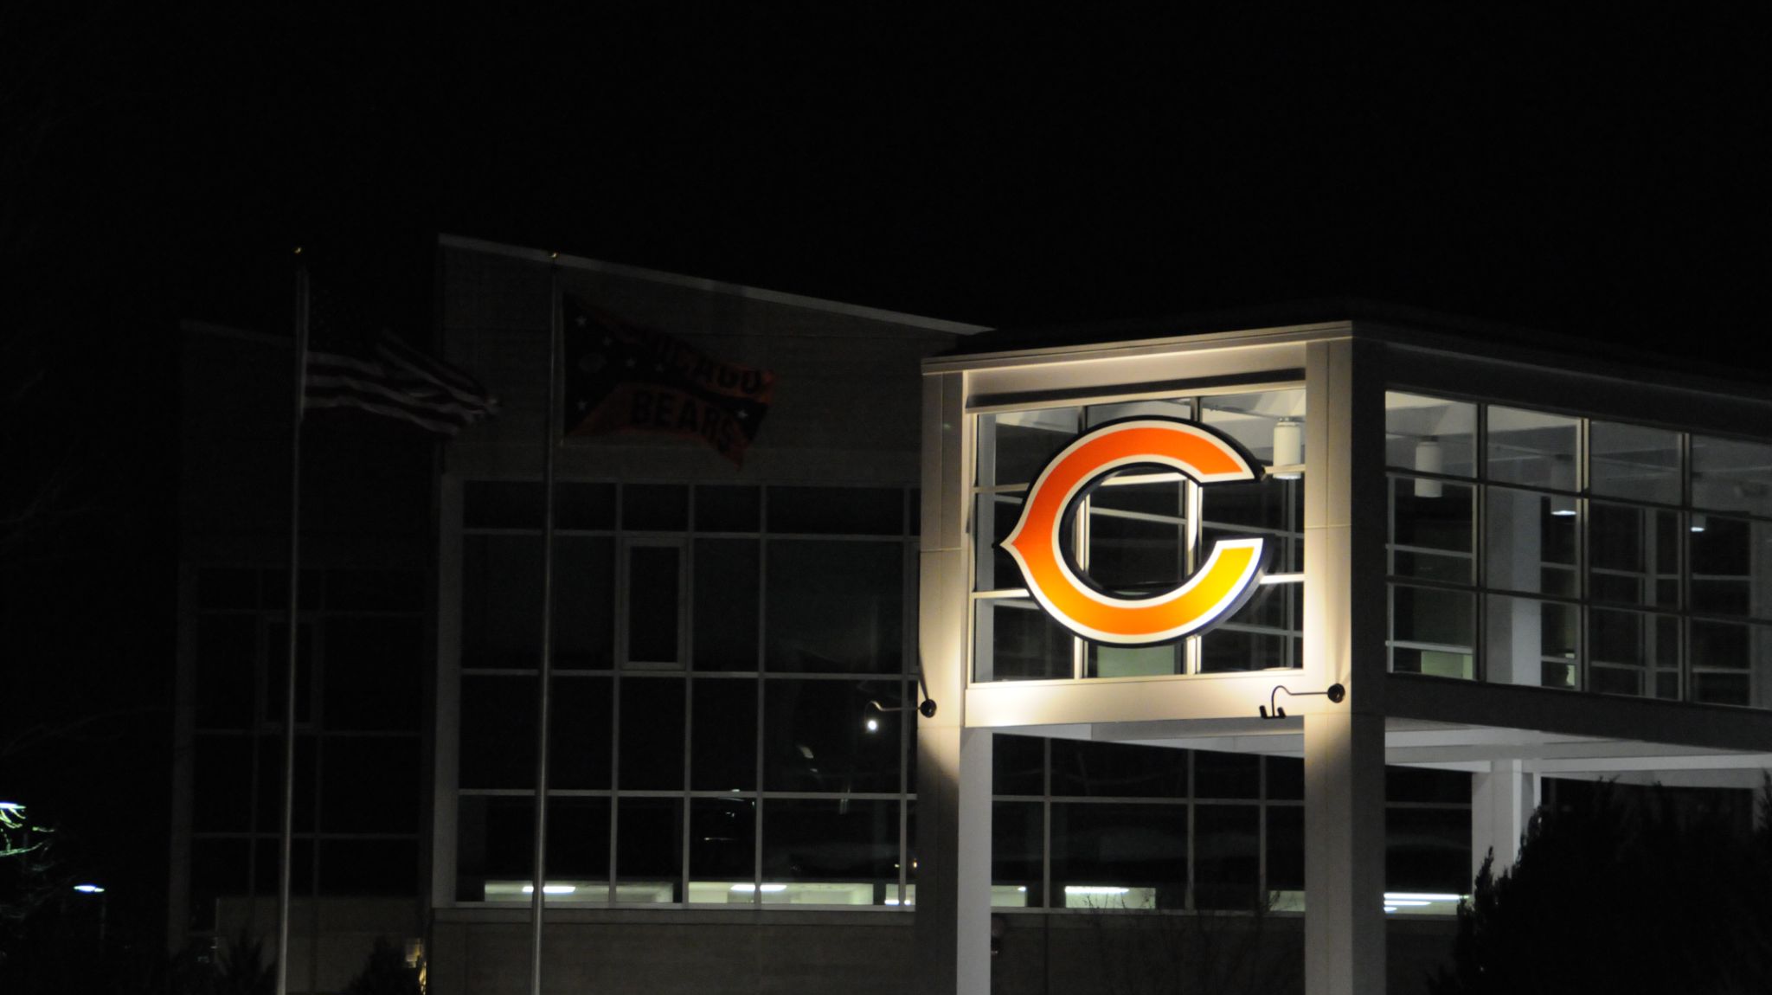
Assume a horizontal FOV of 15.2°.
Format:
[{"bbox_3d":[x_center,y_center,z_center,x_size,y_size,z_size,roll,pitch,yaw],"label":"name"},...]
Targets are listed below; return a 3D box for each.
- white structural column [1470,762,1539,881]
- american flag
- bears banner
[{"bbox_3d":[7.771,5.806,82.950,0.630,5.030,0.630,-4,-8,42],"label":"white structural column"},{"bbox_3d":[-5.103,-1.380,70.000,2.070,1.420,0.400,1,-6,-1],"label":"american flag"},{"bbox_3d":[-2.318,-1.266,71.000,2.300,1.820,0.400,1,-6,-1],"label":"bears banner"}]

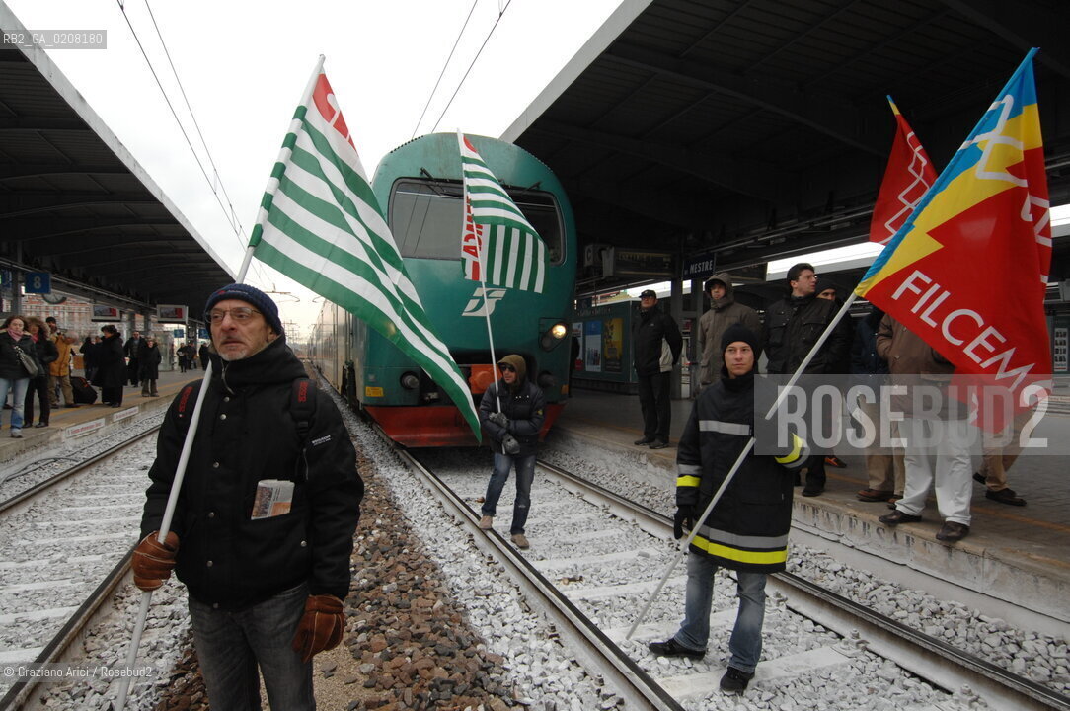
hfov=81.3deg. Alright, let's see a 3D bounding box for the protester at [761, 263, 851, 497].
[{"bbox_3d":[2.156,0.180,4.950,0.620,1.800,0.390,0,0,33],"label":"protester"}]

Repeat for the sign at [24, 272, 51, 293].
[{"bbox_3d":[-14.281,-2.087,17.960,0.610,0.620,0.130,0,0,-20],"label":"sign"}]

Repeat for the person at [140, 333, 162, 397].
[{"bbox_3d":[-9.930,0.255,16.100,0.520,1.610,0.360,0,0,-28],"label":"person"}]

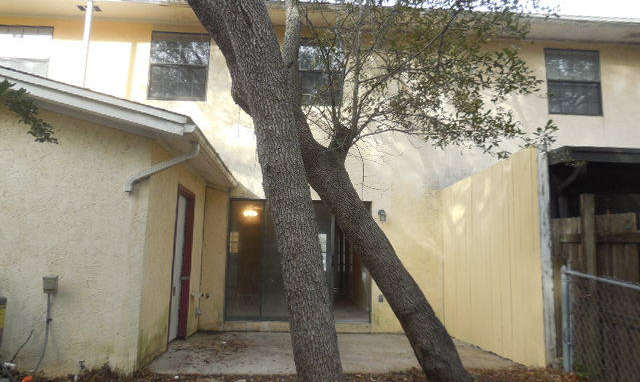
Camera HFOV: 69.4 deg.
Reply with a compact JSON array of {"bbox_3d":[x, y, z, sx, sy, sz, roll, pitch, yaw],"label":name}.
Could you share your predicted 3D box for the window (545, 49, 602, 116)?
[{"bbox_3d":[4.865,-2.084,8.890,1.050,1.280,0.100,2,-9,-4],"label":"window"}]

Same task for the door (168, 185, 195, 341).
[{"bbox_3d":[-1.936,1.002,6.381,0.130,2.070,1.060,2,-9,-4],"label":"door"}]

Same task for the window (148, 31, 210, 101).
[{"bbox_3d":[-2.534,-2.247,8.357,1.030,1.280,0.100,2,-9,-4],"label":"window"}]

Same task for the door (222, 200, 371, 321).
[{"bbox_3d":[-0.345,1.216,8.015,2.470,2.080,0.140,2,-9,-4],"label":"door"}]

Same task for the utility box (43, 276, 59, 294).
[{"bbox_3d":[-2.577,0.897,4.437,0.125,0.160,0.080,2,-9,-4],"label":"utility box"}]

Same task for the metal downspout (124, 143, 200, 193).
[{"bbox_3d":[-1.577,-0.230,4.643,0.690,0.510,0.130,2,-9,-4],"label":"metal downspout"}]

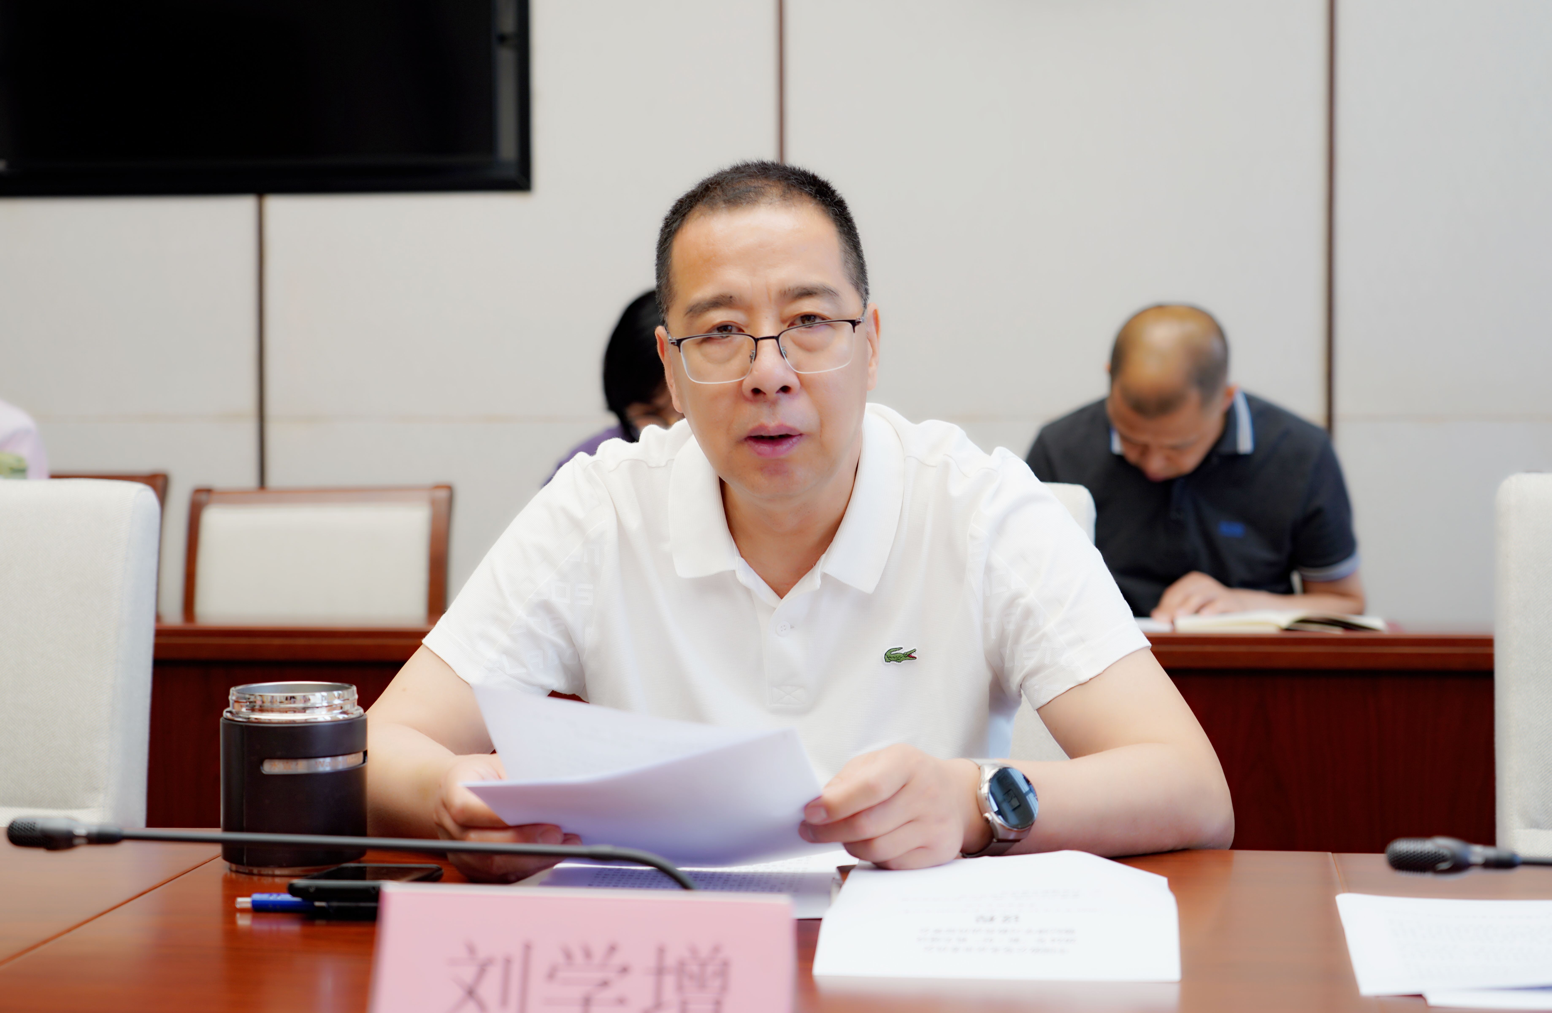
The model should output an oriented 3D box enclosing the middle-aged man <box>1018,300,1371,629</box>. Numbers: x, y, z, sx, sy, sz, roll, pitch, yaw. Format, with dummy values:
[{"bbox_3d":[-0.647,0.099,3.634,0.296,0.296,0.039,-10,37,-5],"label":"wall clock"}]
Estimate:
[{"bbox_3d":[0.644,0.305,3.970,0.540,1.232,0.660,0,2,8],"label":"middle-aged man"}]

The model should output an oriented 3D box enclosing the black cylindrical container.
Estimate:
[{"bbox_3d":[-0.341,0.190,1.800,0.102,0.125,0.102,0,2,0],"label":"black cylindrical container"}]

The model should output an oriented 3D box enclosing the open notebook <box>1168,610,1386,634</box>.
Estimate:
[{"bbox_3d":[0.736,0.159,3.740,0.320,0.032,0.210,0,2,7],"label":"open notebook"}]

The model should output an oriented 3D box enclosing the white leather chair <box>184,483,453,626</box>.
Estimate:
[{"bbox_3d":[-0.743,0.445,4.217,0.480,0.946,0.560,-1,2,-14],"label":"white leather chair"}]

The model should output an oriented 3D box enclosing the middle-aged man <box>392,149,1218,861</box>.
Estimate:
[{"bbox_3d":[0.018,0.370,1.990,0.640,1.258,0.700,0,2,3],"label":"middle-aged man"}]

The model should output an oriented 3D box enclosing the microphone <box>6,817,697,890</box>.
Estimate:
[{"bbox_3d":[-0.238,0.221,1.430,0.410,0.085,0.080,0,2,5],"label":"microphone"}]

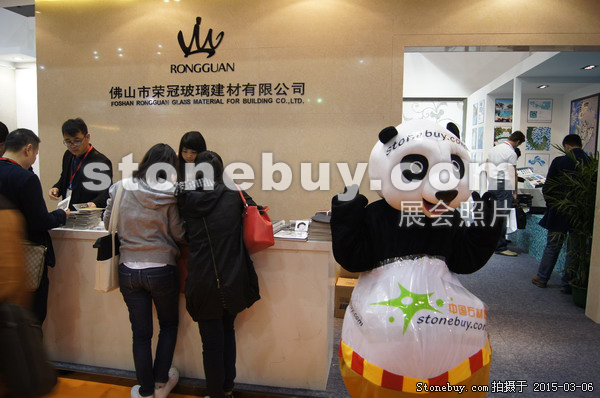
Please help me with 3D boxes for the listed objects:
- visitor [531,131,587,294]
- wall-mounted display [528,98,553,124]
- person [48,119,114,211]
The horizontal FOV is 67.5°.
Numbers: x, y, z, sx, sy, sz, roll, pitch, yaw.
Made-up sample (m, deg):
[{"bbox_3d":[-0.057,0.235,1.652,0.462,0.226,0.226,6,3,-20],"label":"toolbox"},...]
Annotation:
[{"bbox_3d":[2.800,0.155,4.800,0.560,1.670,0.440,1,6,4],"label":"visitor"},{"bbox_3d":[4.630,-1.696,8.650,0.440,0.455,0.030,2,6,9],"label":"wall-mounted display"},{"bbox_3d":[-1.760,0.197,3.620,0.520,1.690,0.420,1,5,8],"label":"person"}]

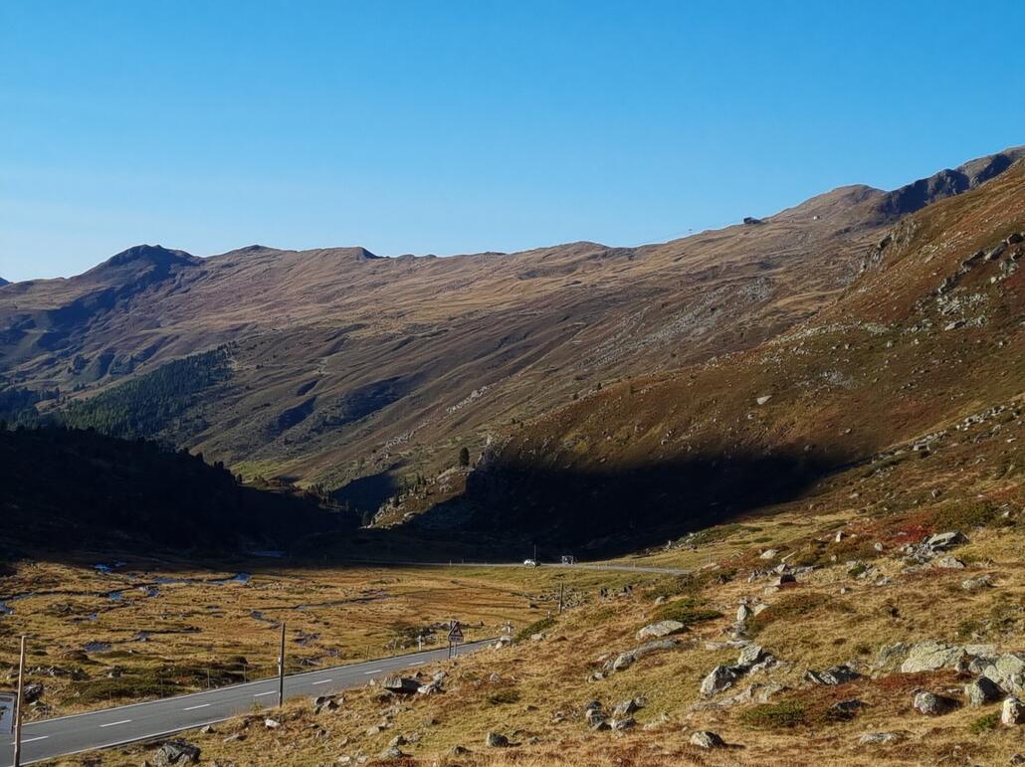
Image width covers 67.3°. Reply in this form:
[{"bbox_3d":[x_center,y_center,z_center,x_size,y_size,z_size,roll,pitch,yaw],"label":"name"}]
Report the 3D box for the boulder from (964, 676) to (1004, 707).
[{"bbox_3d":[10.425,6.789,17.000,0.800,0.650,0.700,-4,-10,30],"label":"boulder"}]

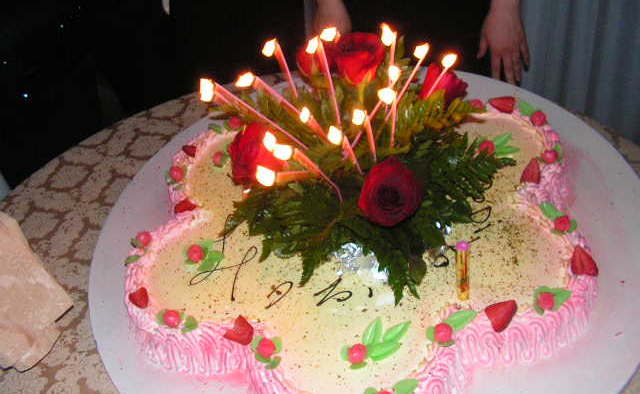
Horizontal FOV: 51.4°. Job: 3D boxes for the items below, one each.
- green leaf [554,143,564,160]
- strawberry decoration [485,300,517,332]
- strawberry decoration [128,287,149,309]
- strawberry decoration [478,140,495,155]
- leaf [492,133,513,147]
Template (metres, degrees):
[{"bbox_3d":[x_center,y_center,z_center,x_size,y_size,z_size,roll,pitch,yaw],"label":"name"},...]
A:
[{"bbox_3d":[0.325,-0.062,0.904,0.012,0.009,0.024,-5,43,5],"label":"green leaf"},{"bbox_3d":[0.191,0.126,0.704,0.034,0.018,0.036,15,58,10],"label":"strawberry decoration"},{"bbox_3d":[-0.220,0.123,0.807,0.022,0.013,0.025,-21,44,-12],"label":"strawberry decoration"},{"bbox_3d":[0.232,-0.069,0.923,0.021,0.018,0.021,2,44,12],"label":"strawberry decoration"},{"bbox_3d":[0.258,-0.080,0.938,0.033,0.006,0.013,-36,49,-26],"label":"leaf"}]

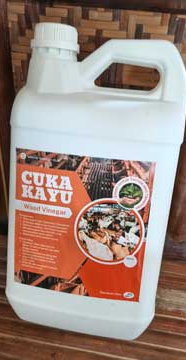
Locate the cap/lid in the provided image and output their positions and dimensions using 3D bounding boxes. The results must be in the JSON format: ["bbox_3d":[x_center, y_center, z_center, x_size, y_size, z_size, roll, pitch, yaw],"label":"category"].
[{"bbox_3d":[-0.038,-0.146,0.331,0.050,0.023,0.050,4,15,-1],"label":"cap/lid"}]

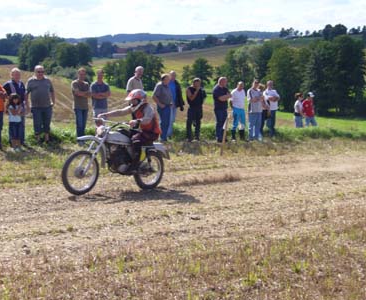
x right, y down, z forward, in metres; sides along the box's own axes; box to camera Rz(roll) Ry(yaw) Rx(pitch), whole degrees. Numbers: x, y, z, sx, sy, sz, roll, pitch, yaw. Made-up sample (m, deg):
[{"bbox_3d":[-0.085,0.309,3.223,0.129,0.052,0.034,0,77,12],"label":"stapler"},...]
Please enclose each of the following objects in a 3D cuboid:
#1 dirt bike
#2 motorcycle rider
[{"bbox_3d":[-0.995,0.112,11.547,0.820,1.150,2.220,8,6,43],"label":"dirt bike"},{"bbox_3d":[-0.765,-0.305,11.734,0.780,1.340,1.060,8,6,43],"label":"motorcycle rider"}]

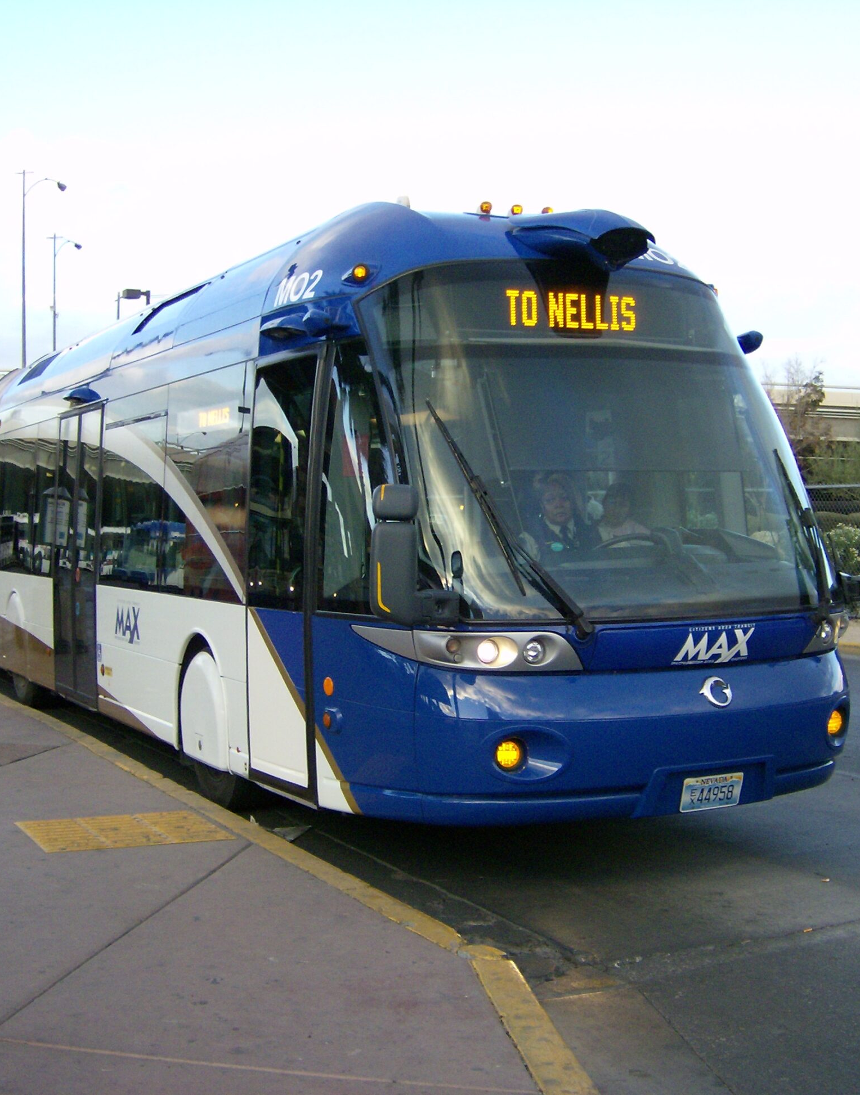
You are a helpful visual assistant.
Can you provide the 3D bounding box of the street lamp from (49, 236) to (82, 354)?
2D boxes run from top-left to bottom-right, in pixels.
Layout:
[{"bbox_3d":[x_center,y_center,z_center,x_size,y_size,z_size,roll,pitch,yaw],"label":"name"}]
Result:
[{"bbox_3d":[-14.100,-5.600,58.800,0.500,12.800,1.700,0,1,23],"label":"street lamp"}]

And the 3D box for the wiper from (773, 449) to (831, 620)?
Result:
[{"bbox_3d":[1.717,-0.088,6.914,0.110,1.030,0.120,-28,-48,25],"label":"wiper"}]

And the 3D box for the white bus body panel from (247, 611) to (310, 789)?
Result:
[{"bbox_3d":[-0.719,0.711,7.293,0.050,0.800,0.780,-1,1,-26],"label":"white bus body panel"}]

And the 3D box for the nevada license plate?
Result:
[{"bbox_3d":[1.180,1.027,6.302,0.305,0.152,0.012,-1,15,-28],"label":"nevada license plate"}]

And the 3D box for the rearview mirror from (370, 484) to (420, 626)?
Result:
[{"bbox_3d":[-0.143,0.029,5.921,0.205,0.560,0.140,-1,1,-2],"label":"rearview mirror"}]

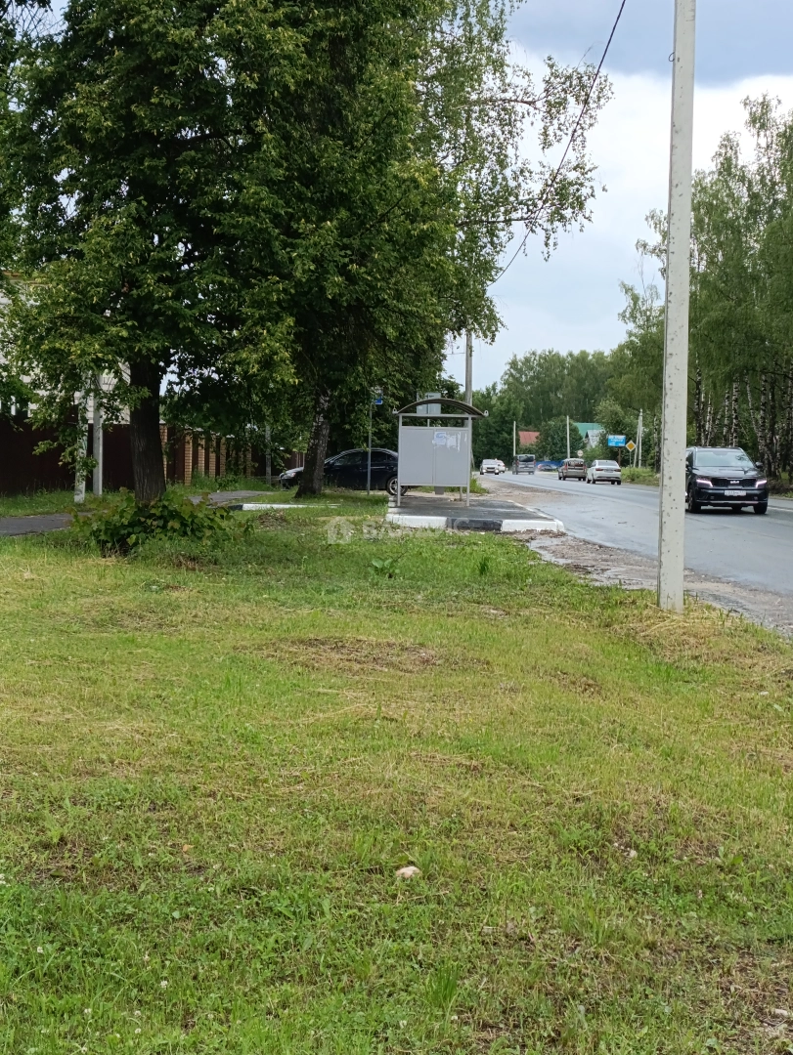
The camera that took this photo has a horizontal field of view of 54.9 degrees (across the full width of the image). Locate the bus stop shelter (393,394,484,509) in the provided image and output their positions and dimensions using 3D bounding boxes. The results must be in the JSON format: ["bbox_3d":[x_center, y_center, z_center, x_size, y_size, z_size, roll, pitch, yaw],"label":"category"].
[{"bbox_3d":[1.106,-1.927,19.757,2.250,2.630,2.900,0,5,2],"label":"bus stop shelter"}]

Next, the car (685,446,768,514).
[{"bbox_3d":[8.975,-1.312,21.330,1.900,1.700,4.810,1,5,12],"label":"car"}]

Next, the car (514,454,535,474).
[{"bbox_3d":[13.005,-6.320,77.751,1.920,1.970,4.950,0,5,2],"label":"car"}]

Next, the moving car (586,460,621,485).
[{"bbox_3d":[13.223,-3.501,48.582,1.764,1.497,4.410,1,5,8],"label":"moving car"}]

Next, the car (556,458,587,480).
[{"bbox_3d":[13.461,-4.422,58.322,1.750,1.650,4.470,1,5,6],"label":"car"}]

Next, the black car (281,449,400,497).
[{"bbox_3d":[-1.415,-1.789,25.140,4.750,1.470,1.820,1,5,5],"label":"black car"}]

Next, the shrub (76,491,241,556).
[{"bbox_3d":[-3.550,-0.124,11.433,2.200,0.850,1.800,0,5,0],"label":"shrub"}]

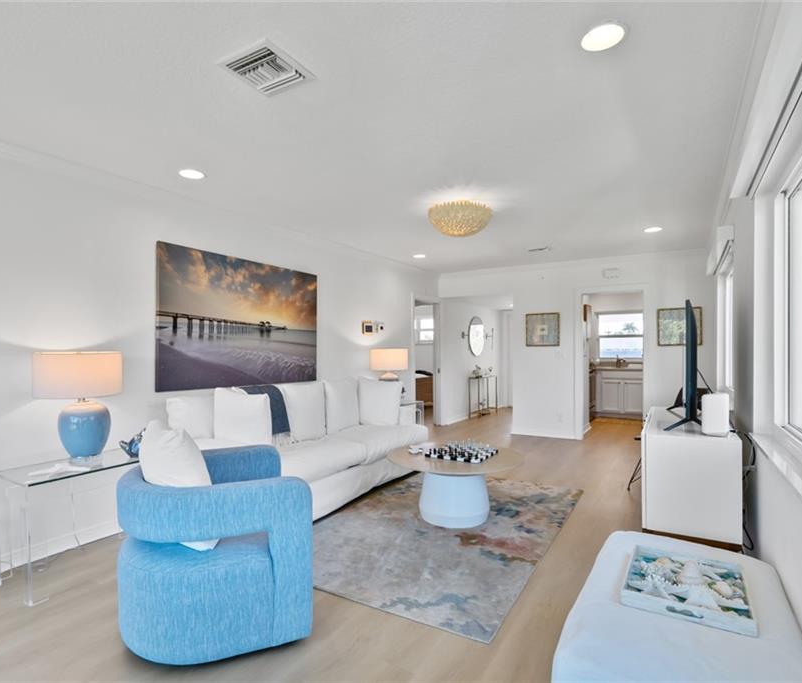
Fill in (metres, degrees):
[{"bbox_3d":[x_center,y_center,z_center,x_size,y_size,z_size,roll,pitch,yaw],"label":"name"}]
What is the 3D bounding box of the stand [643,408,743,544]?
[{"bbox_3d":[1.832,0.914,2.907,0.437,0.822,1.233,0,0,32],"label":"stand"}]

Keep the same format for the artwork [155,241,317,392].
[{"bbox_3d":[-1.342,-0.160,4.055,0.040,1.090,1.700,0,-1,31],"label":"artwork"}]

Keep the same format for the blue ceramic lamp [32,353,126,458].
[{"bbox_3d":[-1.885,0.389,2.700,0.440,0.650,0.440,0,-1,31],"label":"blue ceramic lamp"}]

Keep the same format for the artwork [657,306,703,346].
[{"bbox_3d":[3.401,-0.180,5.555,0.472,0.472,0.029,0,0,32],"label":"artwork"}]

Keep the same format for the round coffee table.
[{"bbox_3d":[0.408,1.085,3.431,1.000,0.455,1.000,0,-1,0],"label":"round coffee table"}]

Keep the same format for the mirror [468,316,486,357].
[{"bbox_3d":[1.419,-0.087,8.412,0.033,0.754,0.757,0,0,32],"label":"mirror"}]

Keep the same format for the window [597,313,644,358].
[{"bbox_3d":[4.142,-0.117,8.519,0.848,0.900,0.091,0,0,32],"label":"window"}]

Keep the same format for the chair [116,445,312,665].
[{"bbox_3d":[-0.910,0.954,2.183,0.770,0.711,0.809,0,0,-25],"label":"chair"}]

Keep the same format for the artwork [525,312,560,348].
[{"bbox_3d":[2.014,-0.166,6.497,0.475,0.475,0.030,0,-1,31],"label":"artwork"}]

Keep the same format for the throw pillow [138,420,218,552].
[{"bbox_3d":[-1.005,0.632,2.058,0.183,0.502,0.502,-18,12,-41],"label":"throw pillow"}]

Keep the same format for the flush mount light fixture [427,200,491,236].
[{"bbox_3d":[0.473,-0.988,3.616,0.520,0.280,0.520,0,-1,0],"label":"flush mount light fixture"}]

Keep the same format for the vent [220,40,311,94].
[{"bbox_3d":[-0.565,-1.143,1.951,0.298,0.030,0.298,0,-1,31],"label":"vent"}]

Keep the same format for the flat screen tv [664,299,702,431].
[{"bbox_3d":[1.954,0.150,3.093,0.250,0.770,1.180,0,-1,31],"label":"flat screen tv"}]

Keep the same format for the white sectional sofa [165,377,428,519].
[{"bbox_3d":[-0.716,0.847,4.009,0.979,0.940,2.297,0,0,29],"label":"white sectional sofa"}]

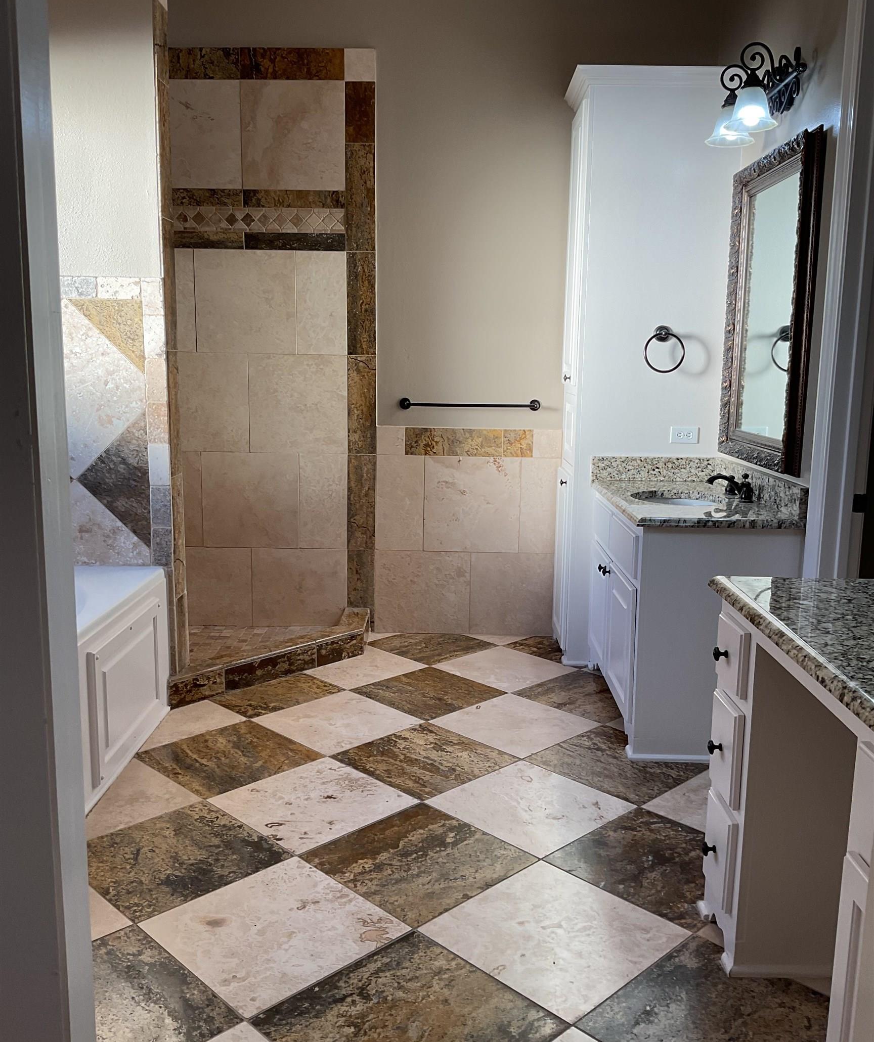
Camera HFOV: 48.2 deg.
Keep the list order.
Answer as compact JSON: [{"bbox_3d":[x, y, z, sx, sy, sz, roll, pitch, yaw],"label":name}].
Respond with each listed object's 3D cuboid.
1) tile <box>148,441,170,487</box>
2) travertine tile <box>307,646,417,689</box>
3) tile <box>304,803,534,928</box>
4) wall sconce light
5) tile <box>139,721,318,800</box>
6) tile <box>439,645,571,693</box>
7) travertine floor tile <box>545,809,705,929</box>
[{"bbox_3d":[-1.015,-0.205,3.578,0.076,0.148,0.013,1,10,1],"label":"tile"},{"bbox_3d":[-0.353,0.627,4.199,0.457,0.013,0.457,-9,13,-44],"label":"travertine tile"},{"bbox_3d":[-0.047,0.904,2.596,0.457,0.013,0.457,-9,13,-44],"label":"tile"},{"bbox_3d":[1.080,-1.464,3.351,0.232,0.262,0.570,1,10,1],"label":"wall sconce light"},{"bbox_3d":[-0.692,0.788,3.251,0.457,0.012,0.457,-9,13,-44],"label":"tile"},{"bbox_3d":[0.295,0.638,4.204,0.457,0.012,0.457,-9,13,-44],"label":"tile"},{"bbox_3d":[0.602,0.912,2.590,0.457,0.013,0.457,-9,13,-44],"label":"travertine floor tile"}]

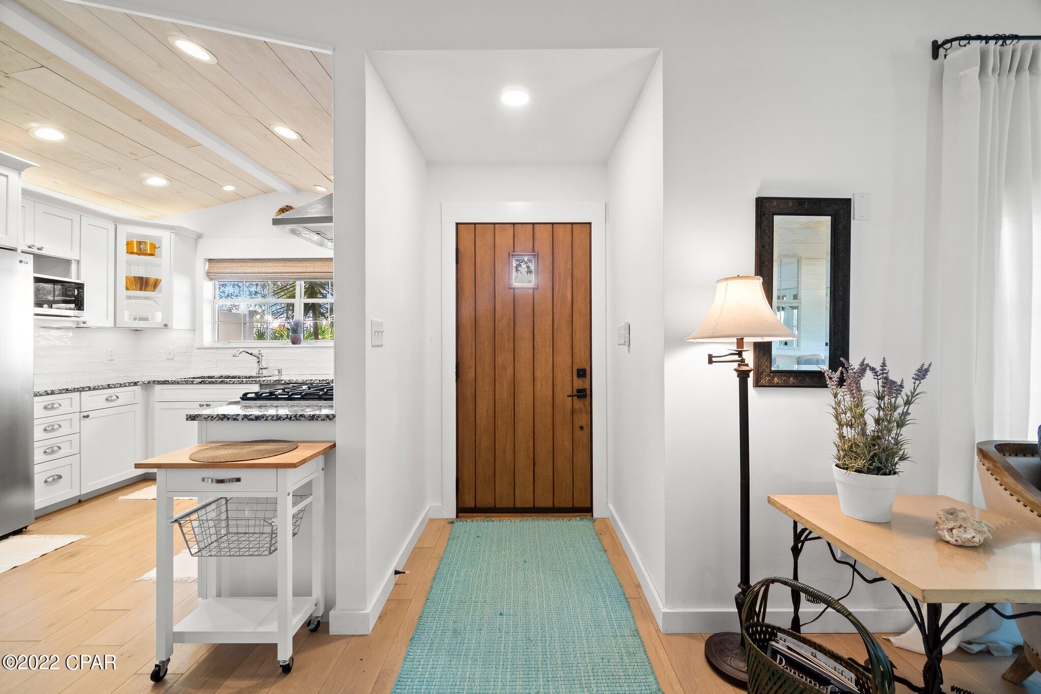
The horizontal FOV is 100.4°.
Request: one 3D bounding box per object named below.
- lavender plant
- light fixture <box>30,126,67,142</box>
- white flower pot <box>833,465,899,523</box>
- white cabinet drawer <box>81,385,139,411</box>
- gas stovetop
[{"bbox_3d":[1.281,0.244,1.579,0.260,0.412,0.250,0,1,0],"label":"lavender plant"},{"bbox_3d":[-3.113,-1.405,2.862,0.180,0.030,0.180,-11,1,0],"label":"light fixture"},{"bbox_3d":[1.256,0.525,1.579,0.188,0.167,0.188,0,1,0],"label":"white flower pot"},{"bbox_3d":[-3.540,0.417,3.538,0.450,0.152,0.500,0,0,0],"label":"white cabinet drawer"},{"bbox_3d":[-1.120,0.261,2.603,0.630,0.080,0.760,0,1,0],"label":"gas stovetop"}]

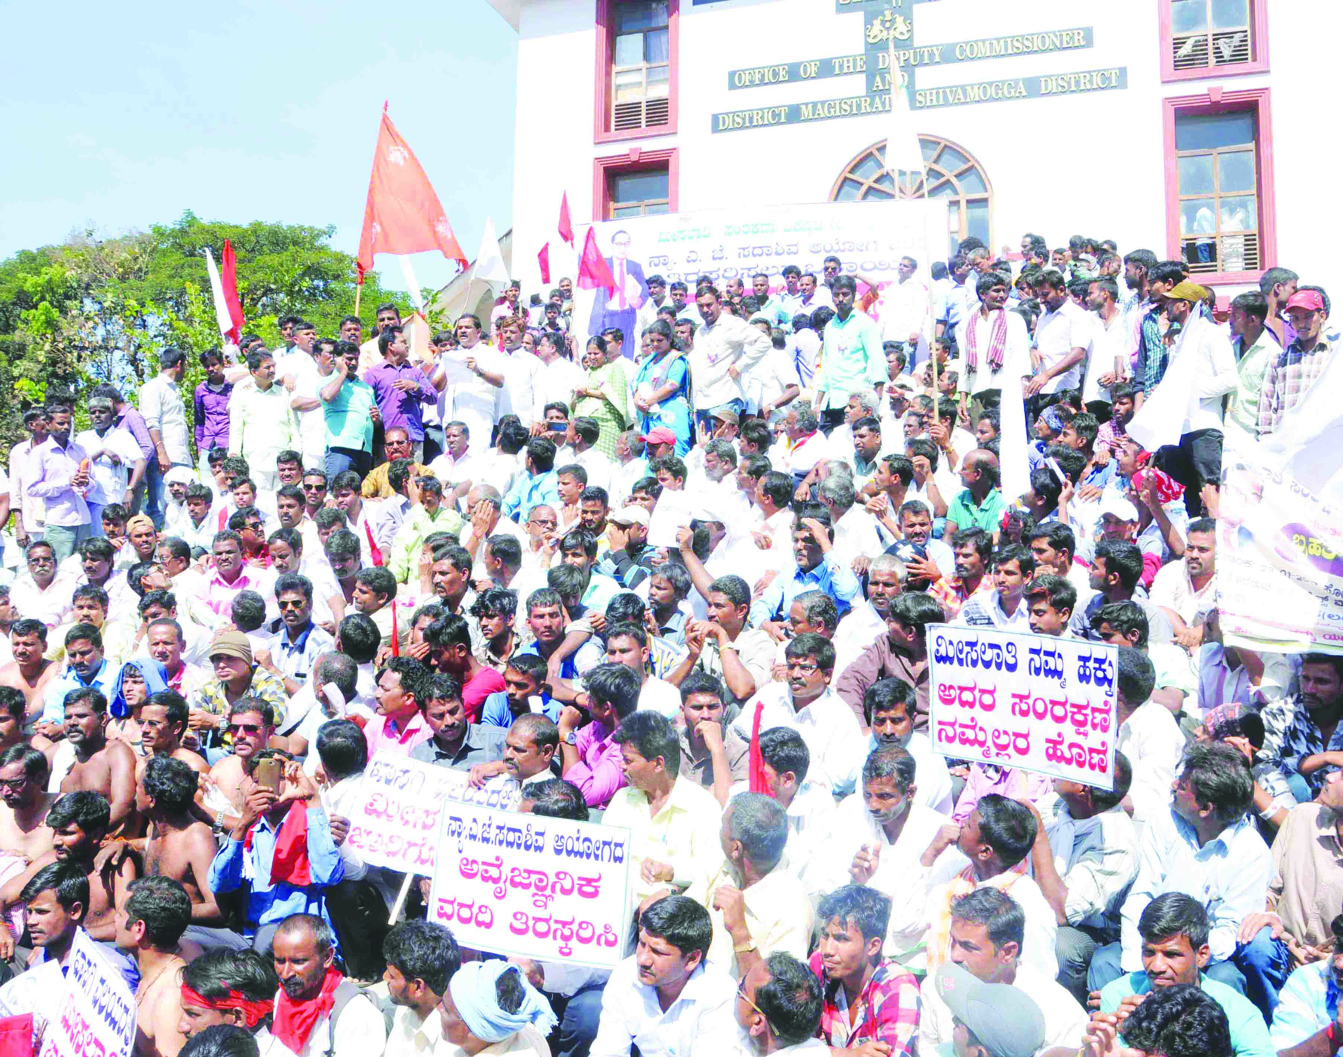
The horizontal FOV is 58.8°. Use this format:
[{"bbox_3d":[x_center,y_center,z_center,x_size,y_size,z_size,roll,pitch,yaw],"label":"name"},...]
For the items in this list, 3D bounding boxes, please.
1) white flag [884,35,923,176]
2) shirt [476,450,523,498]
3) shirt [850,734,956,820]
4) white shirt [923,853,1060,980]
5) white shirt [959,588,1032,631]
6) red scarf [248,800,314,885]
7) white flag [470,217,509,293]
[{"bbox_3d":[1.486,-2.699,7.600,0.270,0.890,0.170,1,-6,-3],"label":"white flag"},{"bbox_3d":[-1.091,-0.301,7.500,0.300,0.480,0.420,0,-6,9],"label":"shirt"},{"bbox_3d":[0.767,0.852,3.900,0.440,0.460,0.280,0,-6,9],"label":"shirt"},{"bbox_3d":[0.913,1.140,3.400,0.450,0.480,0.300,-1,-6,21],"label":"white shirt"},{"bbox_3d":[1.429,0.453,5.200,0.440,0.460,0.270,-1,-6,14],"label":"white shirt"},{"bbox_3d":[-1.451,1.171,4.450,0.240,0.320,0.190,2,-6,-12],"label":"red scarf"},{"bbox_3d":[-1.345,-2.019,8.800,0.280,0.550,0.100,1,-5,-9],"label":"white flag"}]

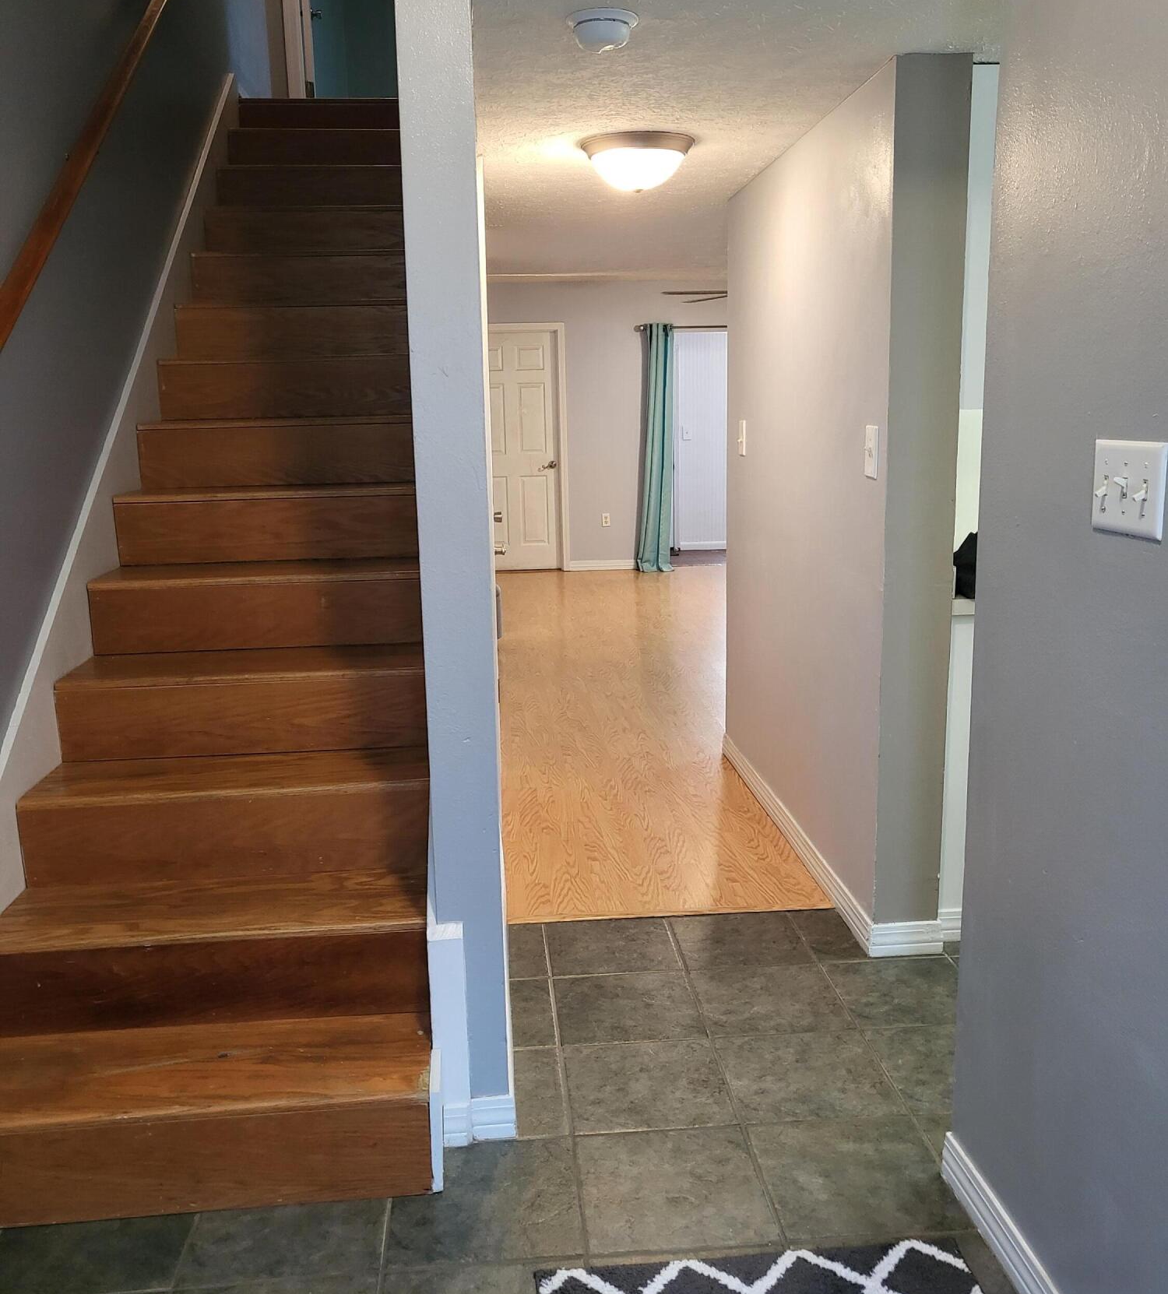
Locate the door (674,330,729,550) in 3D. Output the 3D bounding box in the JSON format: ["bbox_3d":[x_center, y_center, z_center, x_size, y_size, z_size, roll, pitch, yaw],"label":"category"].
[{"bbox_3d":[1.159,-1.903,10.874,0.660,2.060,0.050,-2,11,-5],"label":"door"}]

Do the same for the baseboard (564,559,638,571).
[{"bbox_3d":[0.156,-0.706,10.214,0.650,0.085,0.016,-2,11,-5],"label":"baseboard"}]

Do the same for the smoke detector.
[{"bbox_3d":[0.036,-1.169,2.236,0.140,0.056,0.140,-2,11,-5],"label":"smoke detector"}]

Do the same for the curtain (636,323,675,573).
[{"bbox_3d":[0.613,-1.682,9.980,0.330,2.076,0.120,-2,11,-5],"label":"curtain"}]

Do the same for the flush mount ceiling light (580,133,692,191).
[{"bbox_3d":[0.155,-1.356,3.314,0.325,0.135,0.325,-2,11,-5],"label":"flush mount ceiling light"}]

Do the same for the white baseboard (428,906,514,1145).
[{"bbox_3d":[-0.206,0.701,2.175,0.150,0.450,0.090,-2,11,-5],"label":"white baseboard"}]

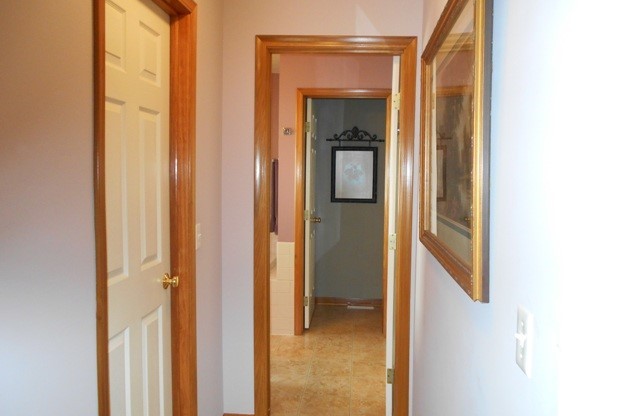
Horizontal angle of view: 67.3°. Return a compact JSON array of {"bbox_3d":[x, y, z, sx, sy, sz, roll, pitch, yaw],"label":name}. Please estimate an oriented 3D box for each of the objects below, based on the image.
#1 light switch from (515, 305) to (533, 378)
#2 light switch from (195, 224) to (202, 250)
[{"bbox_3d":[0.361,0.238,0.862,0.020,0.115,0.071,1,3,5],"label":"light switch"},{"bbox_3d":[-0.553,0.133,2.203,0.020,0.115,0.071,1,3,5],"label":"light switch"}]

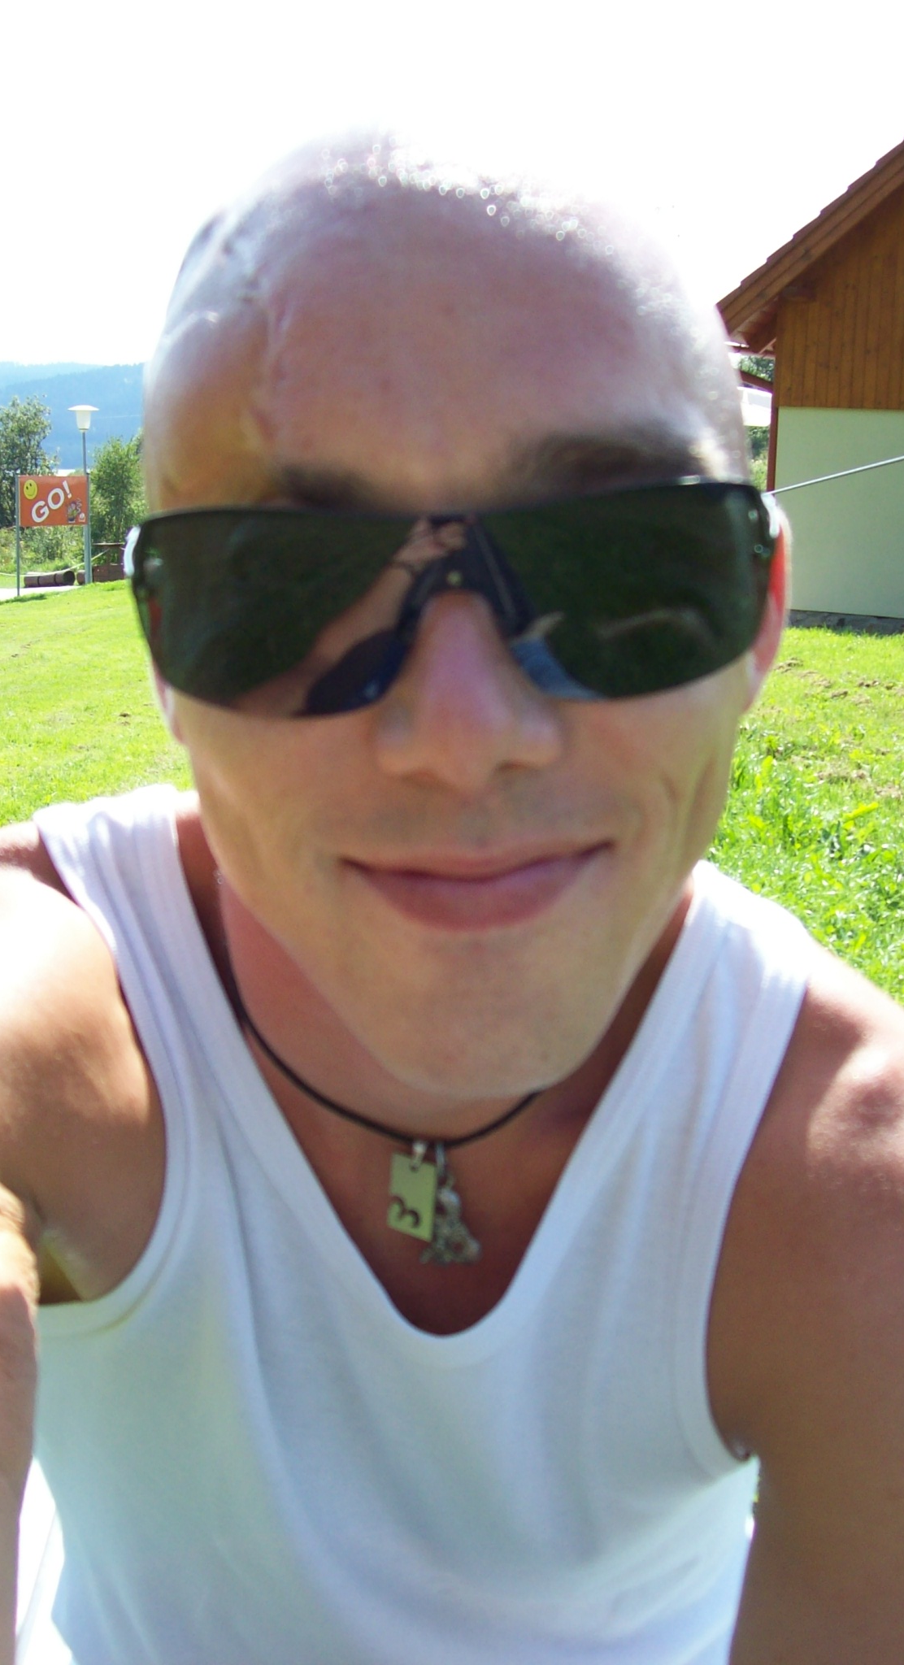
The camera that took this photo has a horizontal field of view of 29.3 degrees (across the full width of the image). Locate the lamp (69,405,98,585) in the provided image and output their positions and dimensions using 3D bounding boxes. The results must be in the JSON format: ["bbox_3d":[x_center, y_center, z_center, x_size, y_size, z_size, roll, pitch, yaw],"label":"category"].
[{"bbox_3d":[-7.633,-7.007,36.118,0.612,3.676,0.612,1,12,0],"label":"lamp"}]

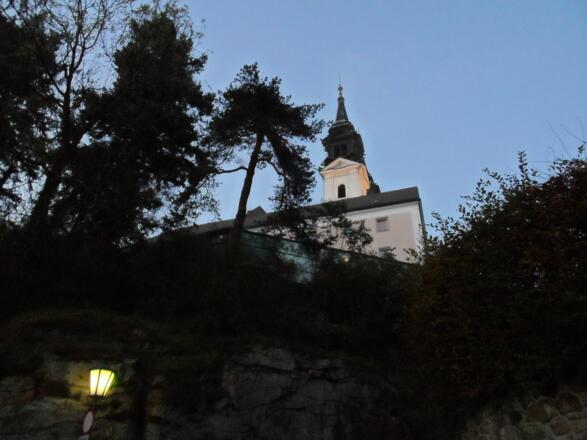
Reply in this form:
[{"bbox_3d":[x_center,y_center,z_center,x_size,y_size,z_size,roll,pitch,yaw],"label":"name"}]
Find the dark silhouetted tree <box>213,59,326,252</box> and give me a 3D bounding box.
[{"bbox_3d":[-1.494,-3.627,23.860,6.110,11.220,5.620,2,-25,0],"label":"dark silhouetted tree"}]

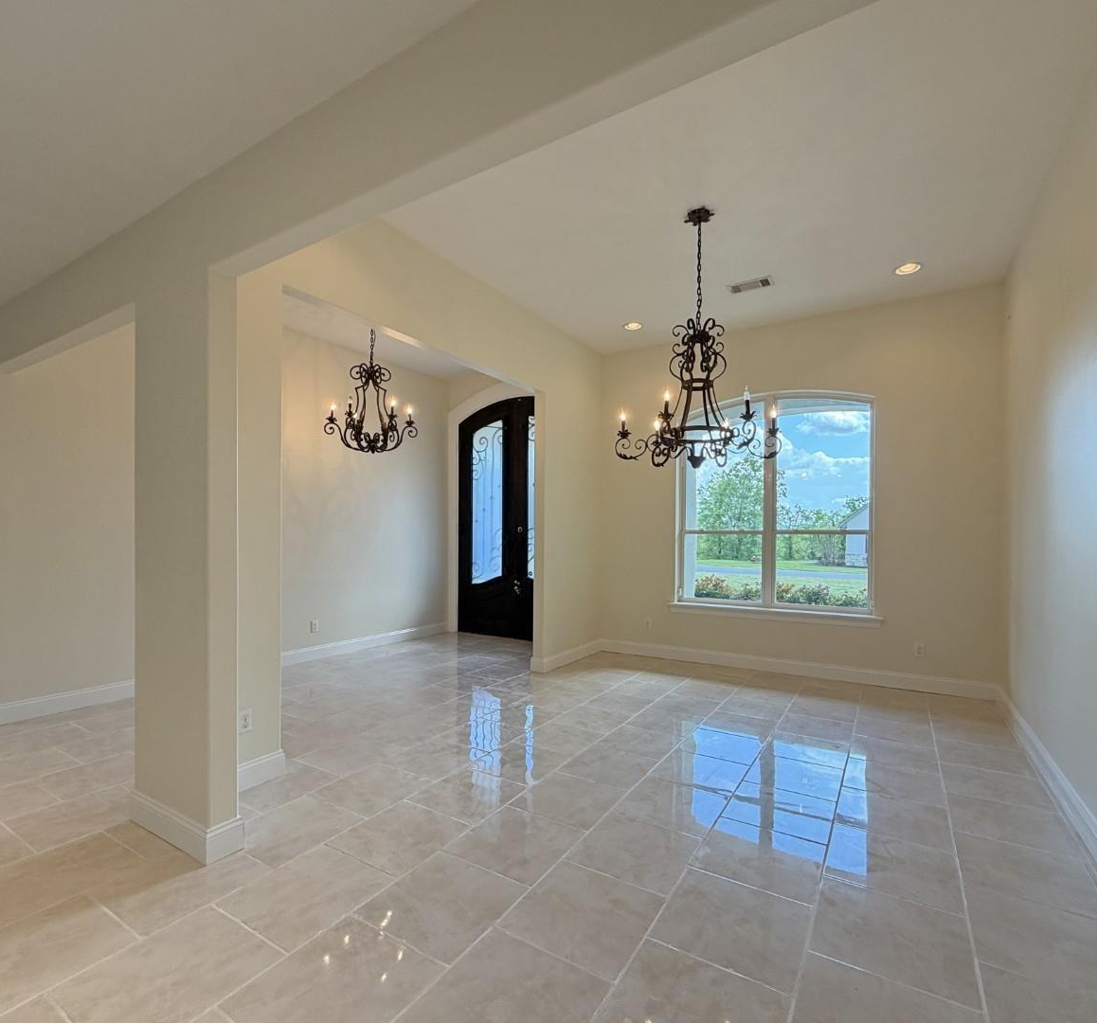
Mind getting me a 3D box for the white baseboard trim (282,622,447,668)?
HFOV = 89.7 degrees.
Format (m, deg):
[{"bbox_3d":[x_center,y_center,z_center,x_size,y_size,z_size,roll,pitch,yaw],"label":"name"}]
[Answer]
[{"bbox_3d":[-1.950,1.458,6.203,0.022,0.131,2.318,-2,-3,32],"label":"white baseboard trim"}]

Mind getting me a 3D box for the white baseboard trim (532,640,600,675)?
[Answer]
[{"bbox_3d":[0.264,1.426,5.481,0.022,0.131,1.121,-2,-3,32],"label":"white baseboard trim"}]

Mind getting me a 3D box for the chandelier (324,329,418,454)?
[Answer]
[{"bbox_3d":[-1.576,-1.154,4.904,0.781,1.285,0.781,-2,-3,32],"label":"chandelier"}]

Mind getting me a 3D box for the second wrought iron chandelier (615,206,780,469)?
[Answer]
[{"bbox_3d":[0.912,-1.044,3.376,0.965,1.562,0.965,-2,-3,32],"label":"second wrought iron chandelier"}]

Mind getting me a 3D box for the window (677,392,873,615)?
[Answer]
[{"bbox_3d":[2.032,-0.084,5.141,1.714,1.972,0.100,-2,-3,32],"label":"window"}]

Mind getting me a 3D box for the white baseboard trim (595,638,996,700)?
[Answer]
[{"bbox_3d":[1.983,1.408,5.059,3.339,0.131,0.022,-2,-3,32],"label":"white baseboard trim"}]

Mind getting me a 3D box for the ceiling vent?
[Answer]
[{"bbox_3d":[1.588,-1.788,4.356,0.330,0.019,0.170,-2,-3,32],"label":"ceiling vent"}]

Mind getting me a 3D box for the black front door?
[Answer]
[{"bbox_3d":[-0.406,0.075,6.806,1.787,2.943,0.065,-2,-3,32],"label":"black front door"}]

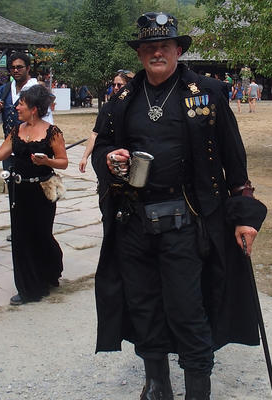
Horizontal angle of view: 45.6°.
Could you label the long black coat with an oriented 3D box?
[{"bbox_3d":[0.217,0.033,1.630,0.840,1.400,0.480,3,13,12],"label":"long black coat"}]

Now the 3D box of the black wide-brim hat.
[{"bbox_3d":[0.107,-0.762,1.480,0.300,0.155,0.340,3,13,15],"label":"black wide-brim hat"}]

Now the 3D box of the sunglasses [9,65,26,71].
[{"bbox_3d":[-1.026,-1.144,2.800,0.145,0.045,0.140,2,13,8],"label":"sunglasses"}]

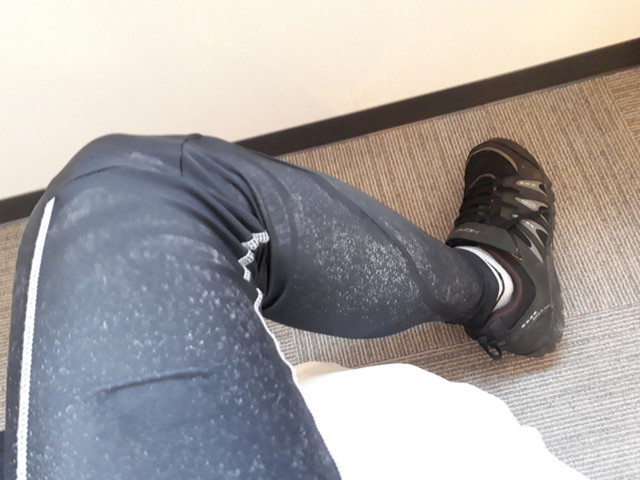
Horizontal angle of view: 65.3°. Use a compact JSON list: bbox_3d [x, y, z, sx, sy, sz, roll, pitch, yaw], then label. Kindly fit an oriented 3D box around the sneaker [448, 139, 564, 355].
[{"bbox_3d":[0.219,0.004,0.602,0.110,0.105,0.275,3,79,-29],"label":"sneaker"}]

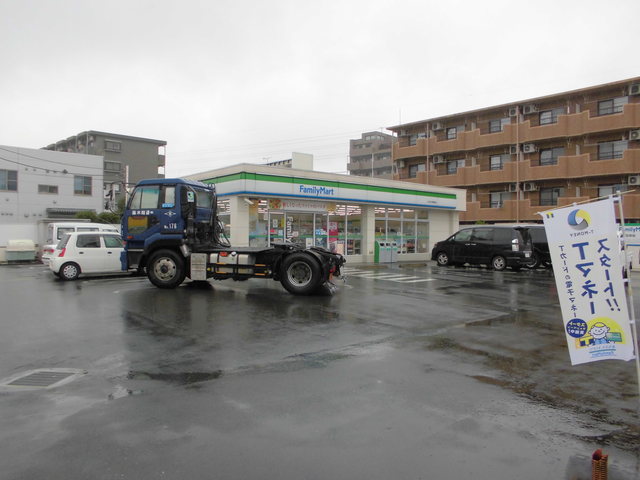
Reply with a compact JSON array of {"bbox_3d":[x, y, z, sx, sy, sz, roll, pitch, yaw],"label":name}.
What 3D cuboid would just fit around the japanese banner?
[{"bbox_3d":[2.270,0.360,4.060,0.530,1.480,0.080,-9,9,15],"label":"japanese banner"}]

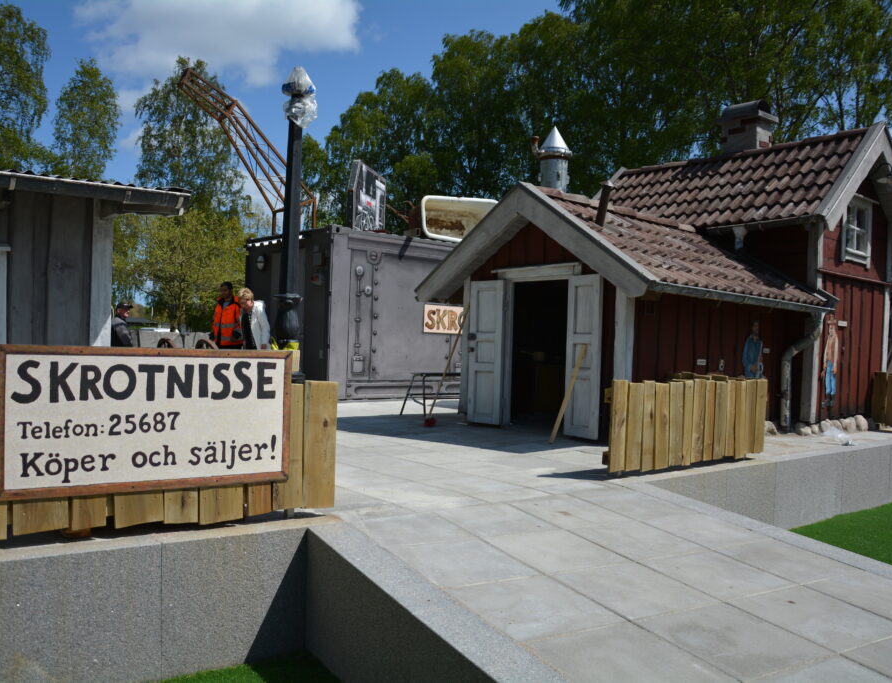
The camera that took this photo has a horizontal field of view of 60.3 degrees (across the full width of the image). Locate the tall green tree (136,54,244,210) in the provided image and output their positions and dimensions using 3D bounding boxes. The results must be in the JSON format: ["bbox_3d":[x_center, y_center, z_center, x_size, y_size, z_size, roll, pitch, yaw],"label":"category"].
[{"bbox_3d":[-13.101,-7.159,39.997,6.000,15.360,6.000,2,0,0],"label":"tall green tree"}]

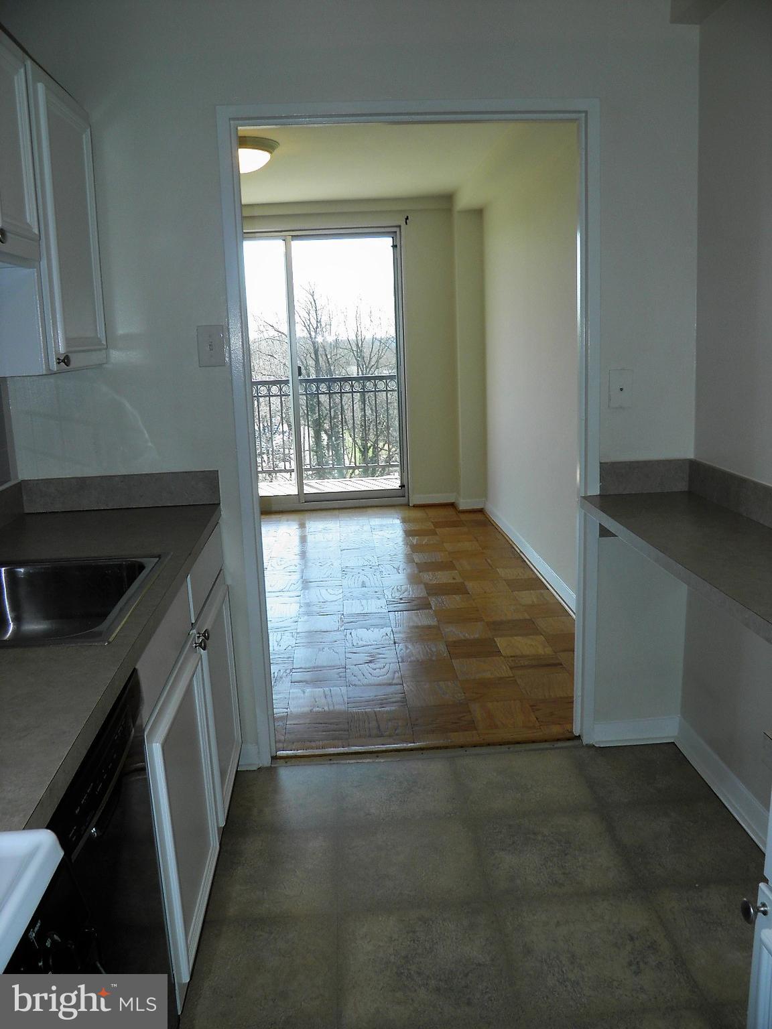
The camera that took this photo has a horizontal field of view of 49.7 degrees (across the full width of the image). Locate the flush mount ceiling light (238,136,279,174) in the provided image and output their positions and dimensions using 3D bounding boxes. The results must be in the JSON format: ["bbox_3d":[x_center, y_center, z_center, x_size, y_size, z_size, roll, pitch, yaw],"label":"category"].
[{"bbox_3d":[-0.778,-1.964,4.593,0.392,0.135,0.392,-3,12,-3],"label":"flush mount ceiling light"}]

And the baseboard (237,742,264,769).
[{"bbox_3d":[-0.449,0.800,2.757,0.079,0.087,0.015,-3,12,-3],"label":"baseboard"}]

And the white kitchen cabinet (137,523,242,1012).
[{"bbox_3d":[-0.768,0.558,2.149,0.611,0.835,1.068,-3,12,-3],"label":"white kitchen cabinet"}]

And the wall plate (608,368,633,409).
[{"bbox_3d":[0.729,-0.389,2.578,0.075,0.117,0.008,-3,12,-3],"label":"wall plate"}]

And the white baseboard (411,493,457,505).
[{"bbox_3d":[0.410,-0.125,6.973,0.378,0.092,0.016,-3,12,-3],"label":"white baseboard"}]

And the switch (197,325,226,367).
[{"bbox_3d":[-0.520,-0.501,2.481,0.077,0.119,0.014,-3,12,-3],"label":"switch"}]

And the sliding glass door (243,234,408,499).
[{"bbox_3d":[-0.716,-1.123,6.734,1.742,2.222,0.110,-3,12,-3],"label":"sliding glass door"}]

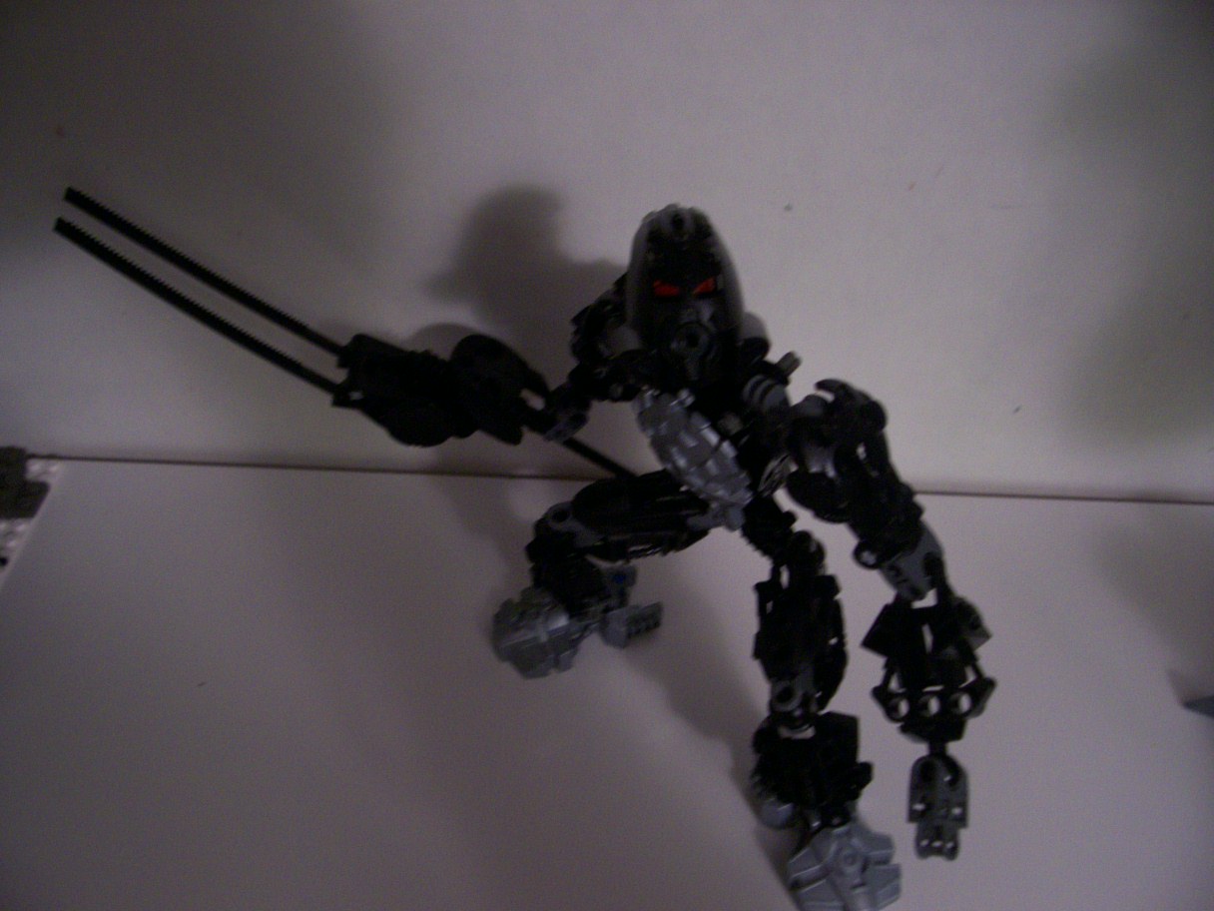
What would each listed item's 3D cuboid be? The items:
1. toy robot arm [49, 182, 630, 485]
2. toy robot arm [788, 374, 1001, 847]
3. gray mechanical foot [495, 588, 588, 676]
[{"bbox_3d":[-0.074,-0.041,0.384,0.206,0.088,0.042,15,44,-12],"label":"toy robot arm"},{"bbox_3d":[0.078,0.041,0.322,0.042,0.040,0.134,-7,67,0],"label":"toy robot arm"},{"bbox_3d":[-0.021,0.061,0.406,0.037,0.019,0.031,-15,48,-15],"label":"gray mechanical foot"}]

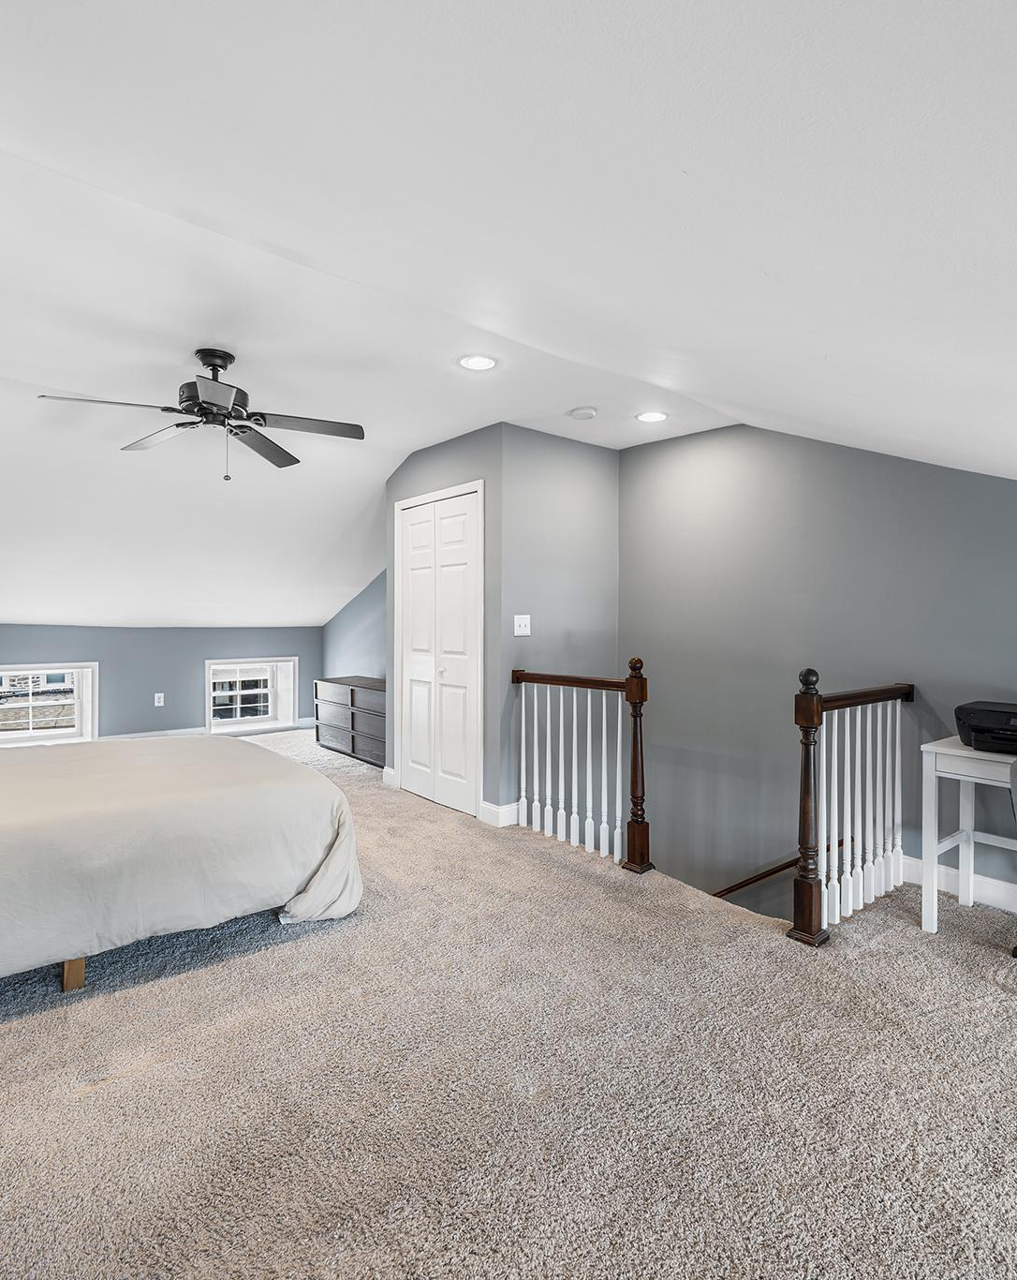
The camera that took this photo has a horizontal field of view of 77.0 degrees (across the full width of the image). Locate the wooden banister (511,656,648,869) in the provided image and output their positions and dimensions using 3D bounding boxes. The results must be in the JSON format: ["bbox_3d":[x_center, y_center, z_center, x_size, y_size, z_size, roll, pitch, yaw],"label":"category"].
[{"bbox_3d":[0.385,0.626,3.607,0.130,1.060,1.000,-1,2,-39],"label":"wooden banister"}]

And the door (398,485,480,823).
[{"bbox_3d":[-0.504,0.092,4.488,0.060,2.070,0.970,-1,2,-39],"label":"door"}]

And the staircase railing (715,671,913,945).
[{"bbox_3d":[1.548,0.653,2.796,0.960,1.050,0.130,-1,2,-39],"label":"staircase railing"}]

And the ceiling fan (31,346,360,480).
[{"bbox_3d":[-1.350,-1.039,2.947,1.290,0.580,1.270,-1,2,-23],"label":"ceiling fan"}]

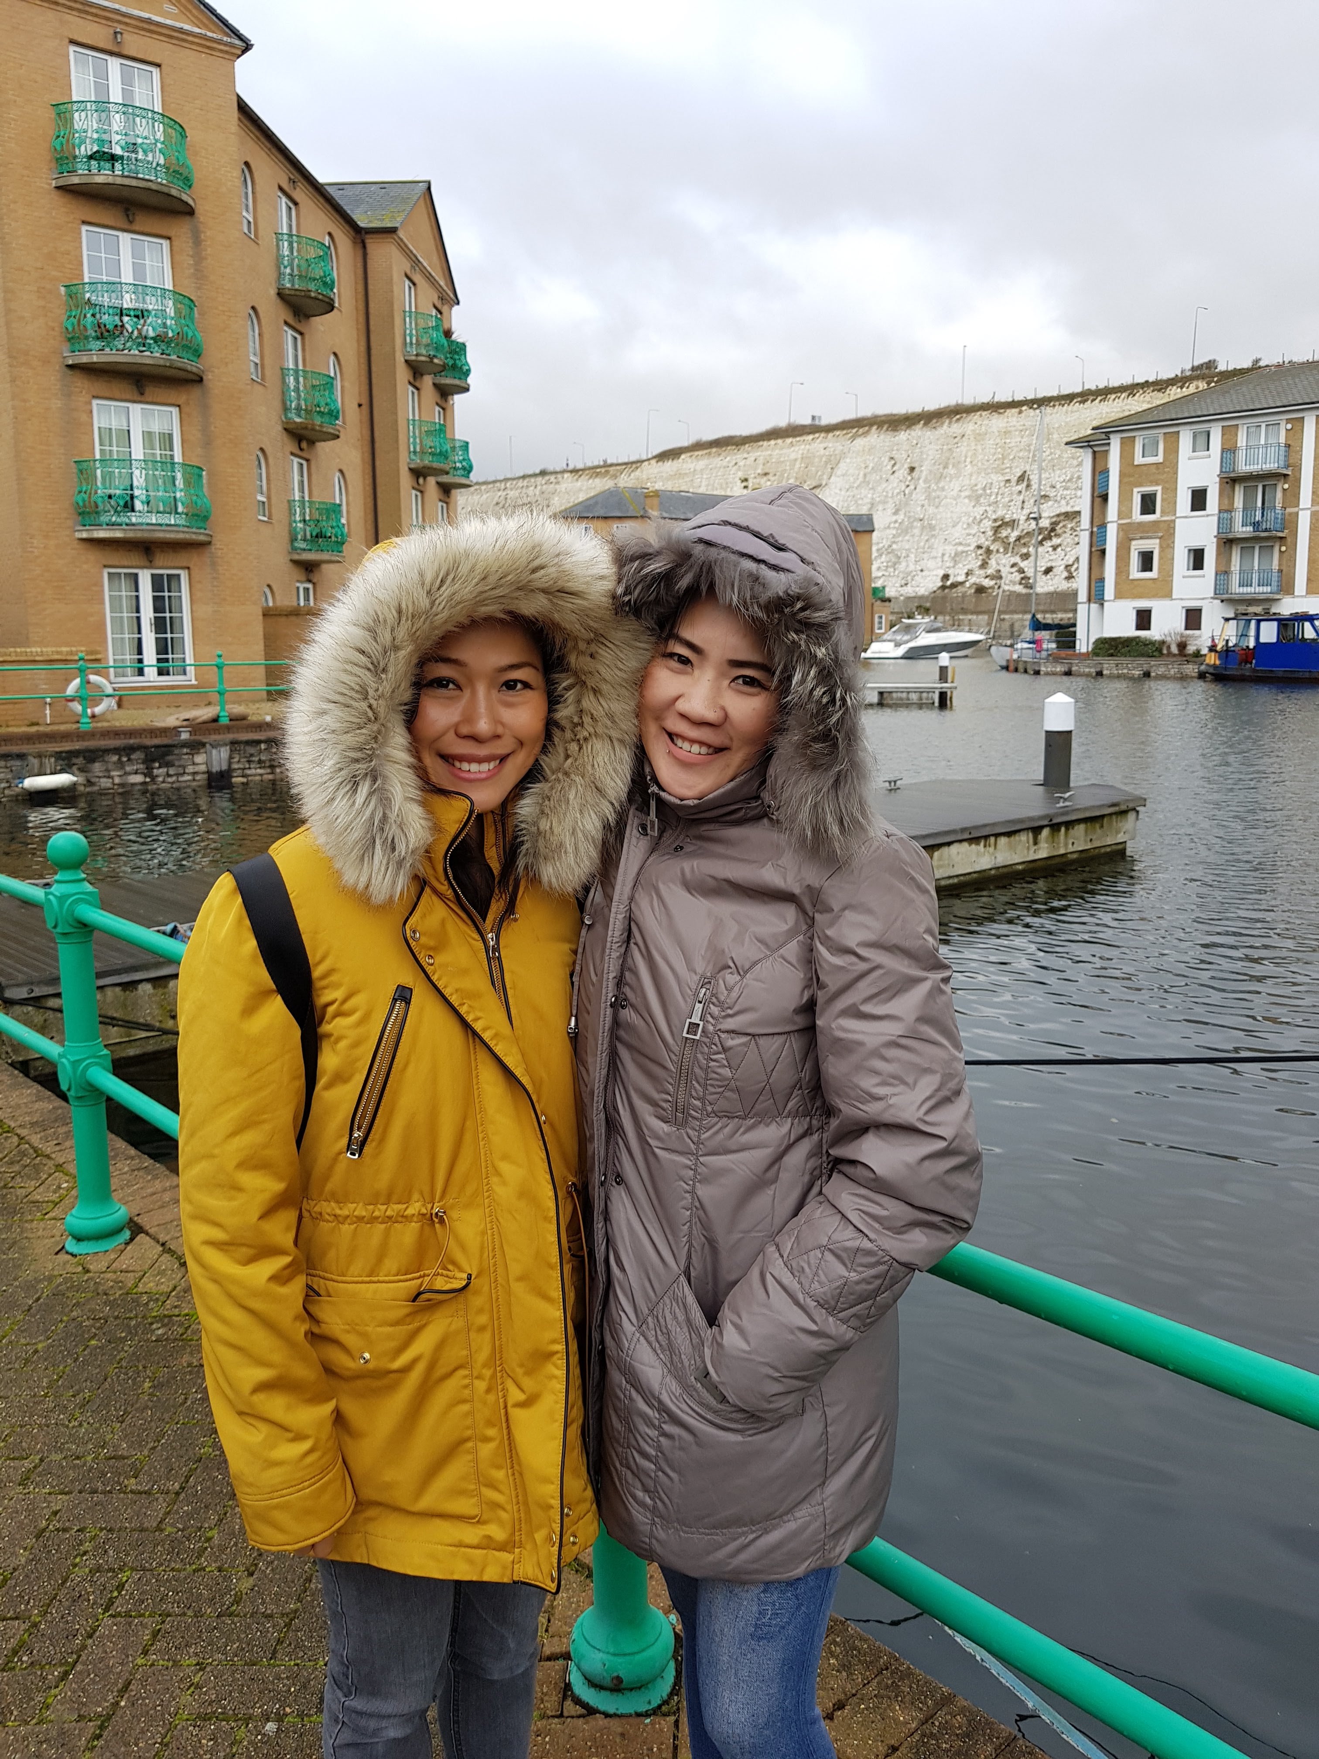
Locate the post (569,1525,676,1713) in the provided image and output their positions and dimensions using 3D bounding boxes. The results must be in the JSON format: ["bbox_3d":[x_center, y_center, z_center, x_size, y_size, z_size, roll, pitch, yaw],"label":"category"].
[{"bbox_3d":[-0.060,0.680,1.850,0.157,1.070,0.157,-11,15,-42],"label":"post"}]

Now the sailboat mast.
[{"bbox_3d":[18.592,-17.476,64.958,0.200,10.920,0.160,-3,11,-11],"label":"sailboat mast"}]

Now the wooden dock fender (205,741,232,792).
[{"bbox_3d":[-6.609,-1.681,19.734,0.290,0.690,0.250,-11,15,-43],"label":"wooden dock fender"}]

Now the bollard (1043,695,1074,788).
[{"bbox_3d":[4.748,-1.659,15.693,0.350,1.120,0.350,-1,11,0],"label":"bollard"}]

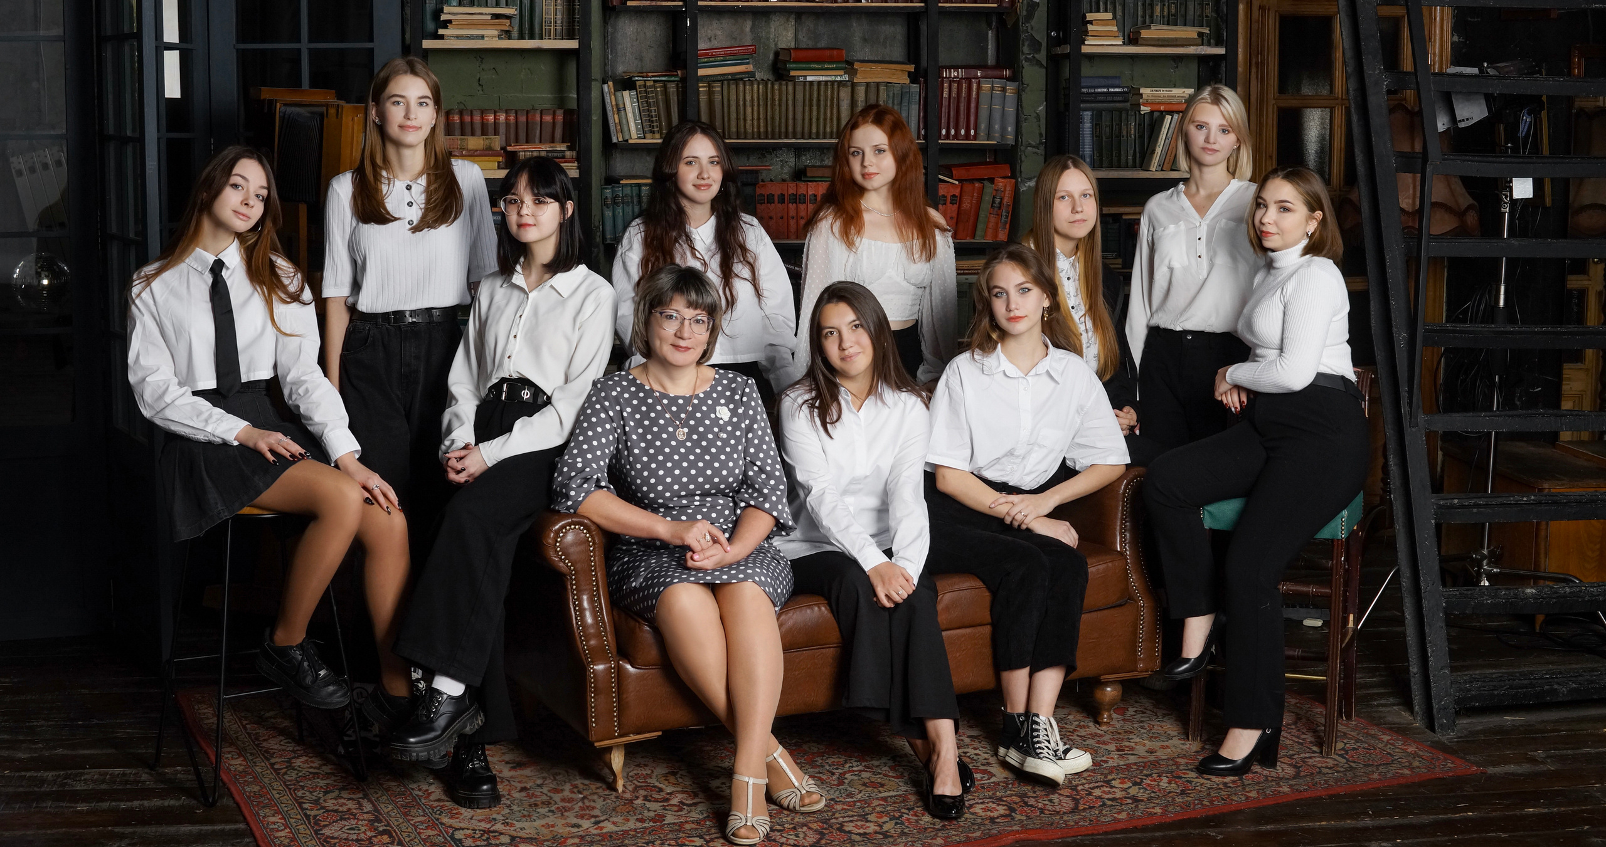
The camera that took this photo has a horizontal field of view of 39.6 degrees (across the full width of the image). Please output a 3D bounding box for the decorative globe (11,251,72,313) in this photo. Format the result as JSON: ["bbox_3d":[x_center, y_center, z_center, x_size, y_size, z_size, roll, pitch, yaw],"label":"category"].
[{"bbox_3d":[-2.597,-0.481,7.600,0.205,0.205,0.205,0,5,0],"label":"decorative globe"}]

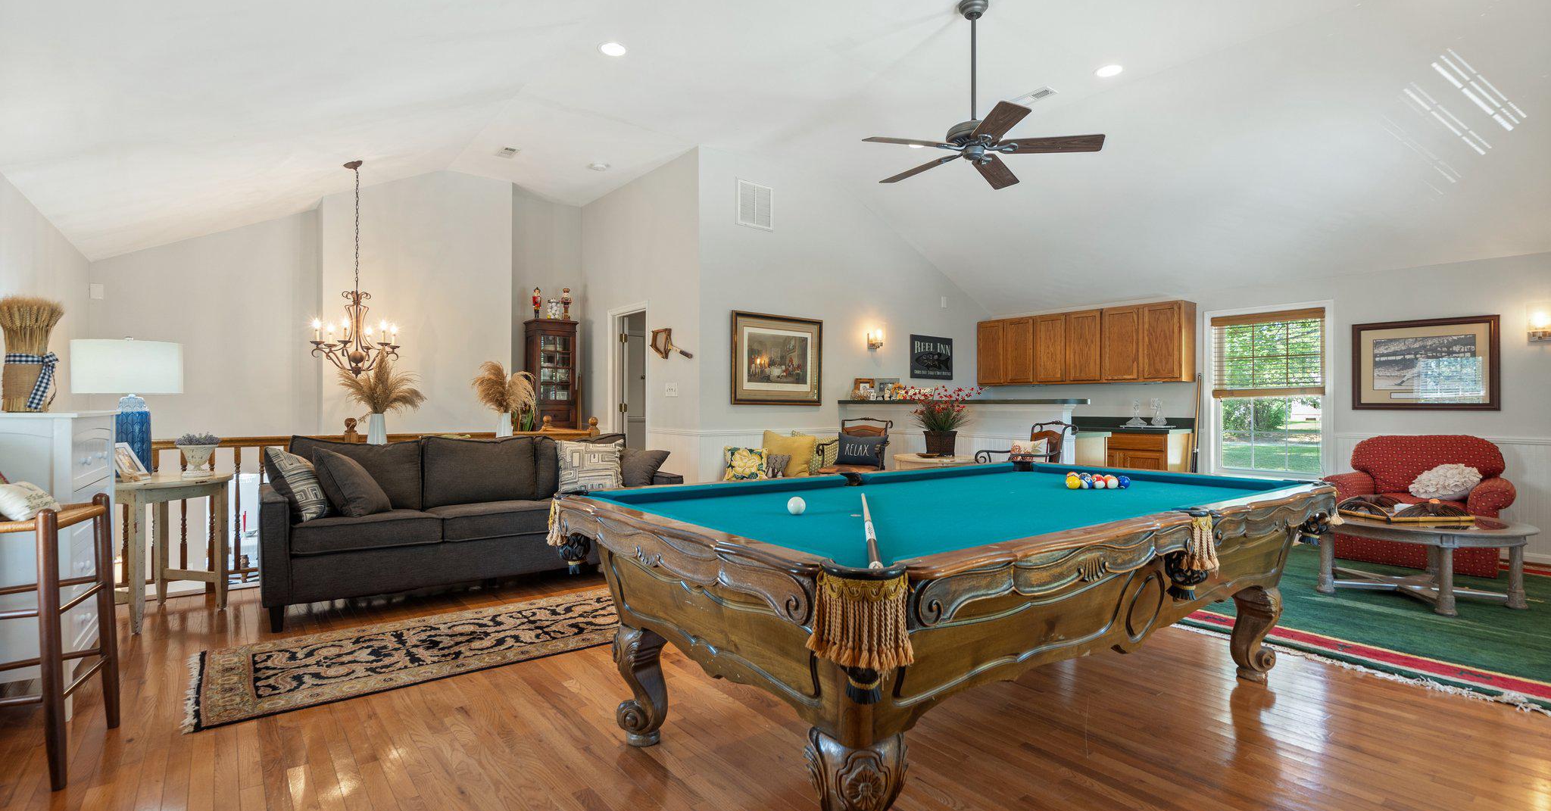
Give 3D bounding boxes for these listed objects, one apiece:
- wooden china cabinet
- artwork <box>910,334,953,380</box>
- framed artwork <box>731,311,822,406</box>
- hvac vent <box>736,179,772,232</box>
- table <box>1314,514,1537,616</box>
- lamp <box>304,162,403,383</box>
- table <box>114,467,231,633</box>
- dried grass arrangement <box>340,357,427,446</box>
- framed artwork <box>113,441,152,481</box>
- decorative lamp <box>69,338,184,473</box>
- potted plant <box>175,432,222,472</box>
[{"bbox_3d":[-2.350,0.126,7.236,0.480,2.000,0.340,0,0,-39],"label":"wooden china cabinet"},{"bbox_3d":[1.745,-0.527,7.633,0.720,0.455,0.025,0,0,-39],"label":"artwork"},{"bbox_3d":[0.050,-0.405,6.257,1.050,0.820,0.040,0,0,-39],"label":"framed artwork"},{"bbox_3d":[-0.172,-1.770,6.098,0.400,0.400,0.025,0,0,-39],"label":"hvac vent"},{"bbox_3d":[3.770,0.900,4.105,1.034,0.450,1.034,0,0,-39],"label":"table"},{"bbox_3d":[-3.125,-1.022,5.141,0.600,1.600,0.600,0,0,-39],"label":"lamp"},{"bbox_3d":[-3.306,0.757,3.645,0.680,0.735,0.680,0,0,-39],"label":"table"},{"bbox_3d":[-2.661,0.005,4.650,0.480,0.690,0.520,0,0,-39],"label":"dried grass arrangement"},{"bbox_3d":[-3.319,0.283,3.517,0.025,0.215,0.160,-36,0,3],"label":"framed artwork"},{"bbox_3d":[-3.464,0.019,3.700,0.440,0.743,0.440,0,0,-39],"label":"decorative lamp"},{"bbox_3d":[-3.150,0.272,3.760,0.190,0.235,0.190,0,0,-39],"label":"potted plant"}]

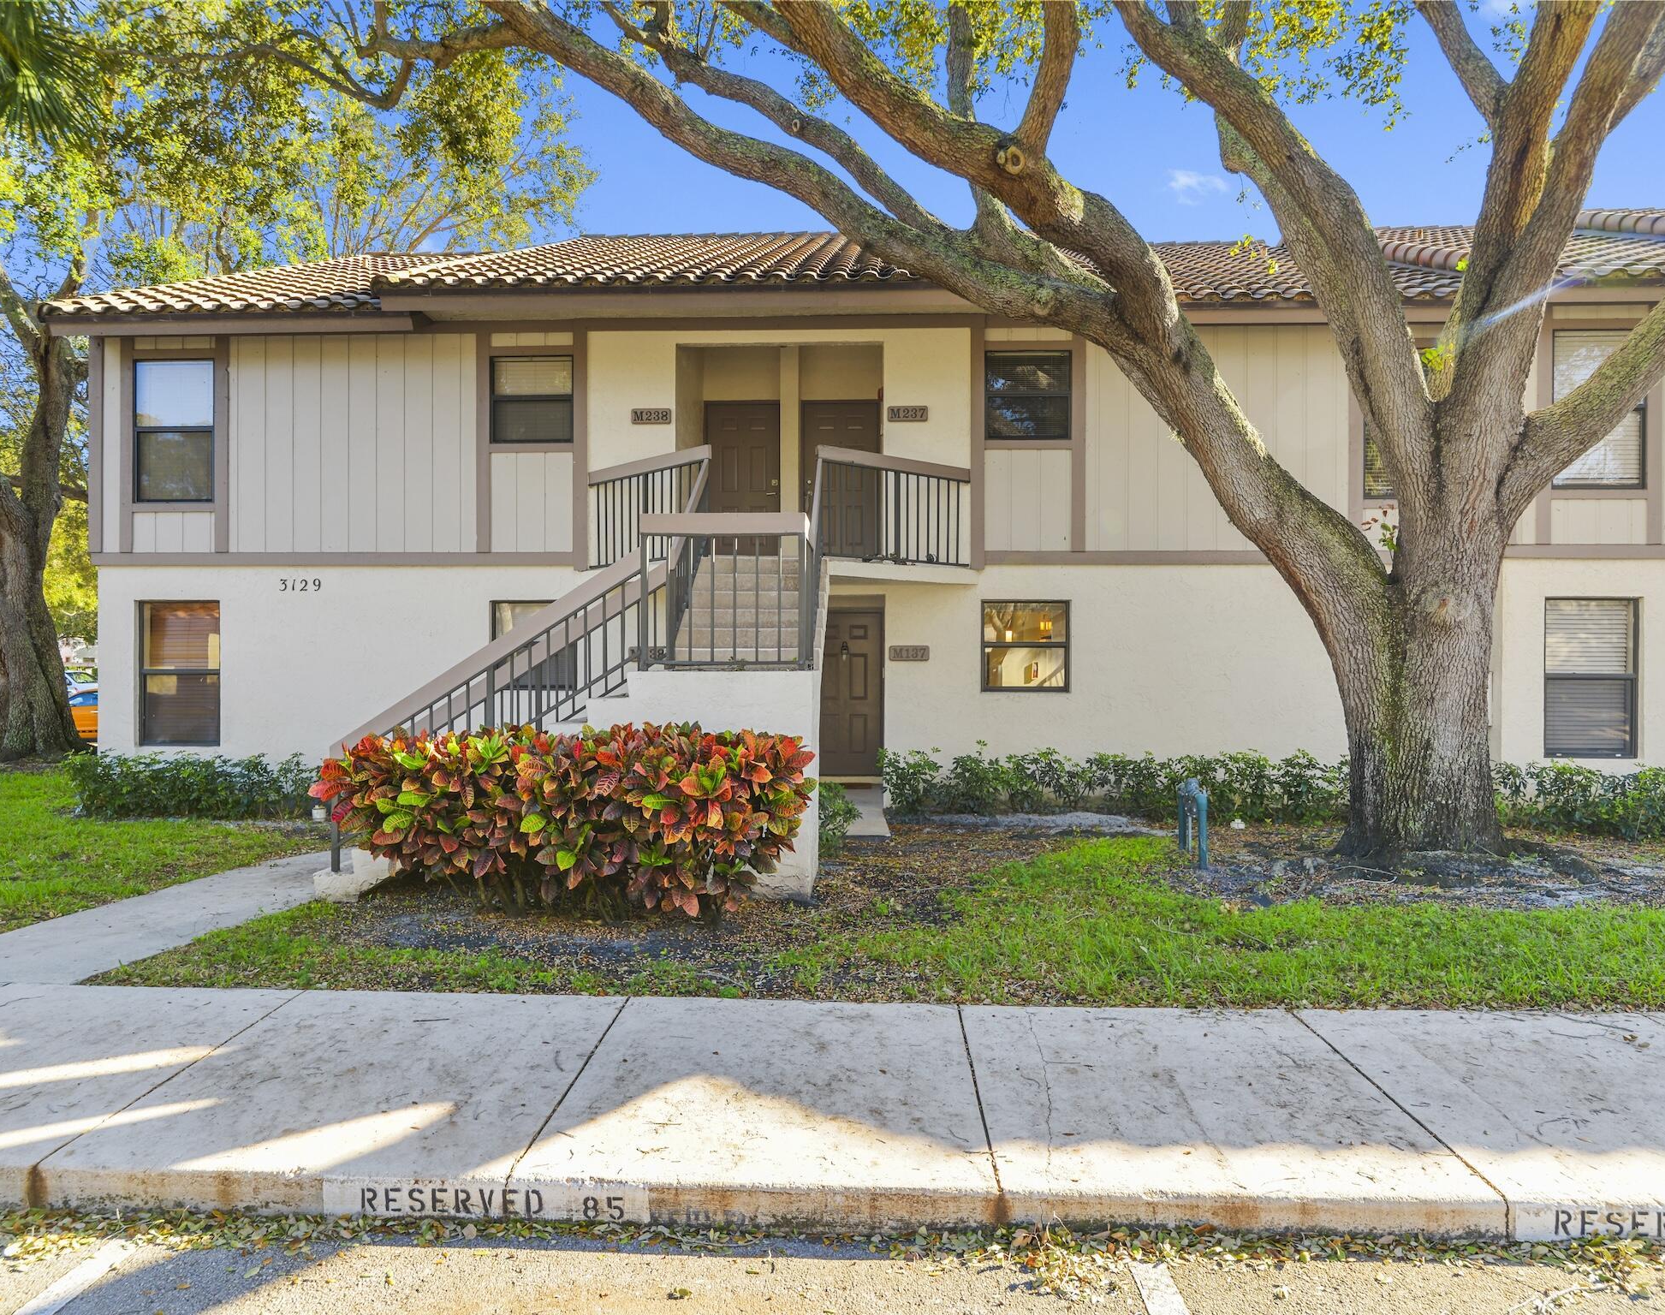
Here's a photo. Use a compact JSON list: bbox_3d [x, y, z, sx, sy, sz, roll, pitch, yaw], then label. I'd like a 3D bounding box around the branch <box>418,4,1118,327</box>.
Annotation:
[{"bbox_3d":[-0.480,-4.180,9.800,6.000,2.900,1.800,0,0,3],"label":"branch"}]

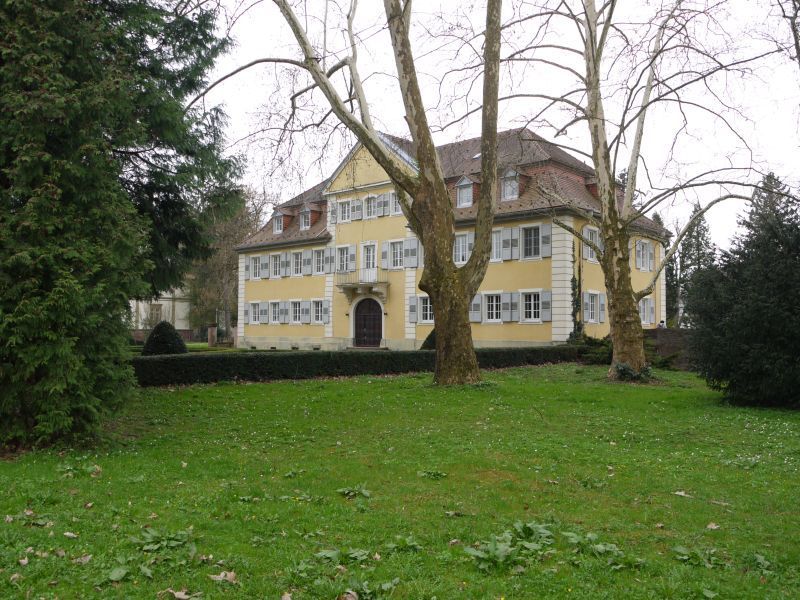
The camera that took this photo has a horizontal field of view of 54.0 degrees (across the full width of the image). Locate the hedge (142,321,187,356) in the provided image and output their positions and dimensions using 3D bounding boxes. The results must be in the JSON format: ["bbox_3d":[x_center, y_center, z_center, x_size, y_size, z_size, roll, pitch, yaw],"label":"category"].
[{"bbox_3d":[-9.281,1.764,30.957,1.950,1.874,1.950,-2,-4,44],"label":"hedge"}]

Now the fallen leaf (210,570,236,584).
[{"bbox_3d":[-1.115,1.743,4.936,0.175,0.045,0.140,1,-3,0],"label":"fallen leaf"}]

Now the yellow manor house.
[{"bbox_3d":[1.957,-3.612,56.913,31.537,14.924,13.844,-2,-4,44],"label":"yellow manor house"}]

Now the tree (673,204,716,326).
[{"bbox_3d":[24.748,-1.734,65.715,4.300,12.588,4.300,-2,-4,44],"label":"tree"}]

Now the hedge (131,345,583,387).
[{"bbox_3d":[0.412,2.347,30.639,1.100,0.850,23.718,-2,-4,42],"label":"hedge"}]

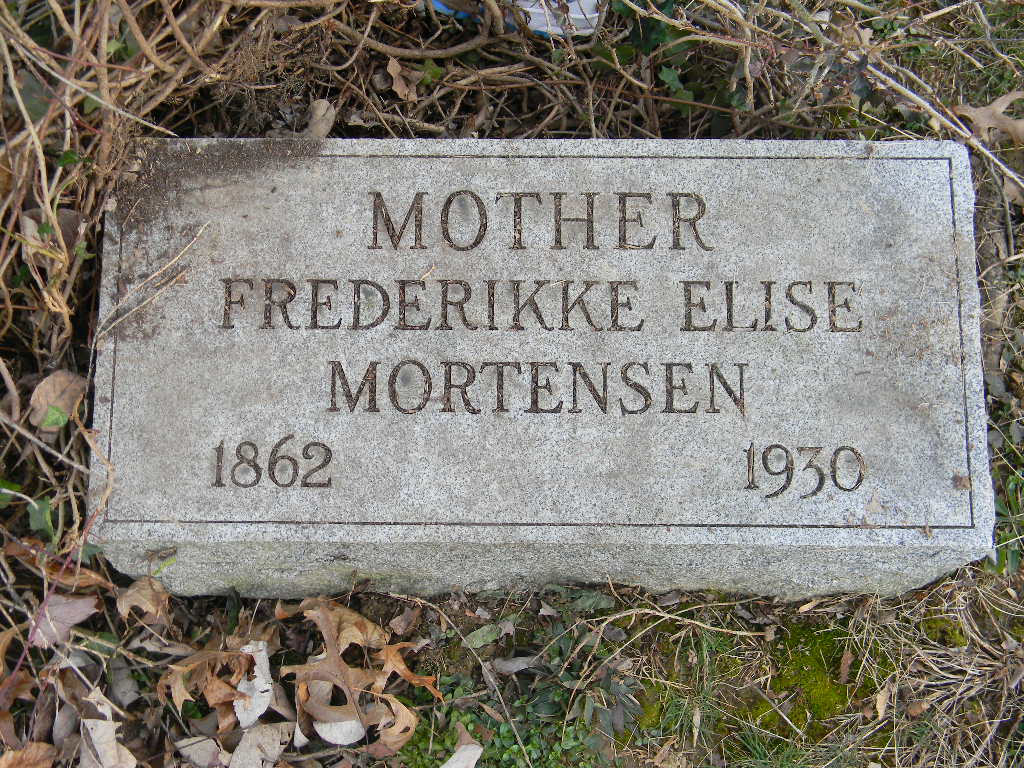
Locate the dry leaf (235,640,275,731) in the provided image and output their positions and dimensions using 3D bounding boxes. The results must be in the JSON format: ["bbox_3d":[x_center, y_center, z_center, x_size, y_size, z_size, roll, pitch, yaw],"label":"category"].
[{"bbox_3d":[-0.181,0.210,0.845,0.027,0.016,0.056,-8,74,-2],"label":"dry leaf"}]

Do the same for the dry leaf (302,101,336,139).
[{"bbox_3d":[-0.145,-0.198,0.915,0.022,0.010,0.037,15,75,5],"label":"dry leaf"}]

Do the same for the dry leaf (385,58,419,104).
[{"bbox_3d":[-0.084,-0.232,0.925,0.025,0.020,0.031,0,74,0],"label":"dry leaf"}]

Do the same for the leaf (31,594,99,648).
[{"bbox_3d":[-0.316,0.168,0.855,0.044,0.014,0.037,2,74,1],"label":"leaf"}]

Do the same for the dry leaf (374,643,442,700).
[{"bbox_3d":[-0.074,0.205,0.865,0.049,0.018,0.040,0,74,1],"label":"dry leaf"}]

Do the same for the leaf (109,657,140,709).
[{"bbox_3d":[-0.276,0.210,0.857,0.017,0.014,0.037,-24,75,-7],"label":"leaf"}]

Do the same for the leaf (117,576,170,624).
[{"bbox_3d":[-0.262,0.154,0.862,0.043,0.020,0.035,0,74,0],"label":"leaf"}]

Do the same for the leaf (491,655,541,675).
[{"bbox_3d":[0.003,0.204,0.880,0.038,0.007,0.011,-15,75,-4],"label":"leaf"}]

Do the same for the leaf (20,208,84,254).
[{"bbox_3d":[-0.337,-0.111,0.890,0.051,0.020,0.040,0,74,0],"label":"leaf"}]

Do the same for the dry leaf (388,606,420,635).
[{"bbox_3d":[-0.078,0.173,0.885,0.027,0.008,0.015,-41,78,-10],"label":"dry leaf"}]

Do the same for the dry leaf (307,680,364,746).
[{"bbox_3d":[-0.123,0.229,0.845,0.043,0.022,0.046,0,74,0],"label":"dry leaf"}]

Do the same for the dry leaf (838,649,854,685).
[{"bbox_3d":[0.244,0.206,0.885,0.009,0.005,0.026,14,75,4],"label":"dry leaf"}]

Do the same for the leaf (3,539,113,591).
[{"bbox_3d":[-0.328,0.132,0.875,0.087,0.018,0.018,20,76,6],"label":"leaf"}]

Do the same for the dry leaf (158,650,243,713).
[{"bbox_3d":[-0.221,0.211,0.860,0.060,0.025,0.043,0,74,1],"label":"dry leaf"}]

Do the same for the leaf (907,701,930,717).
[{"bbox_3d":[0.289,0.231,0.862,0.018,0.006,0.011,0,74,0],"label":"leaf"}]

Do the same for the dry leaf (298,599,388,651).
[{"bbox_3d":[-0.118,0.169,0.850,0.066,0.024,0.037,0,74,0],"label":"dry leaf"}]

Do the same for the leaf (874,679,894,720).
[{"bbox_3d":[0.270,0.230,0.880,0.009,0.006,0.028,18,75,6],"label":"leaf"}]

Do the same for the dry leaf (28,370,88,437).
[{"bbox_3d":[-0.325,0.013,0.870,0.038,0.014,0.051,40,78,11],"label":"dry leaf"}]

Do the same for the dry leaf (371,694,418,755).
[{"bbox_3d":[-0.083,0.241,0.860,0.034,0.018,0.041,-2,74,0],"label":"dry leaf"}]

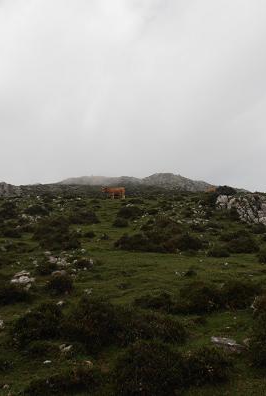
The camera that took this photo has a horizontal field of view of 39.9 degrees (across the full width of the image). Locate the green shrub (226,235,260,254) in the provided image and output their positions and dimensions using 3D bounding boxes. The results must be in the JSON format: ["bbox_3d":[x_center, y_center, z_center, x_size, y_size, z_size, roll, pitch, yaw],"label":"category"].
[{"bbox_3d":[2.671,1.123,8.951,0.804,0.459,0.643,0,-4,0],"label":"green shrub"}]

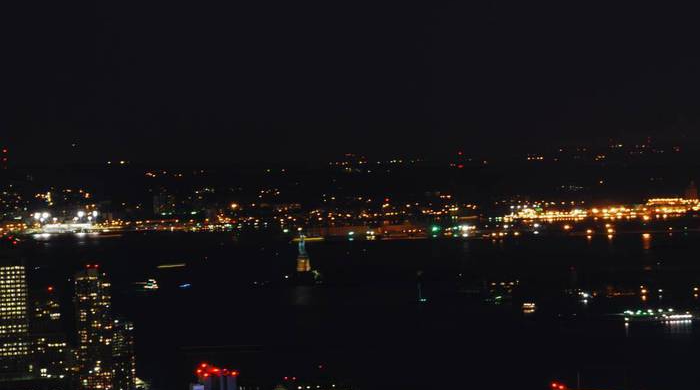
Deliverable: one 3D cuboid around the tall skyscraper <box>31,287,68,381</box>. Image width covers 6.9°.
[{"bbox_3d":[-286.705,135.004,5570.000,28.027,97.318,29.000,-1,1,-20],"label":"tall skyscraper"}]

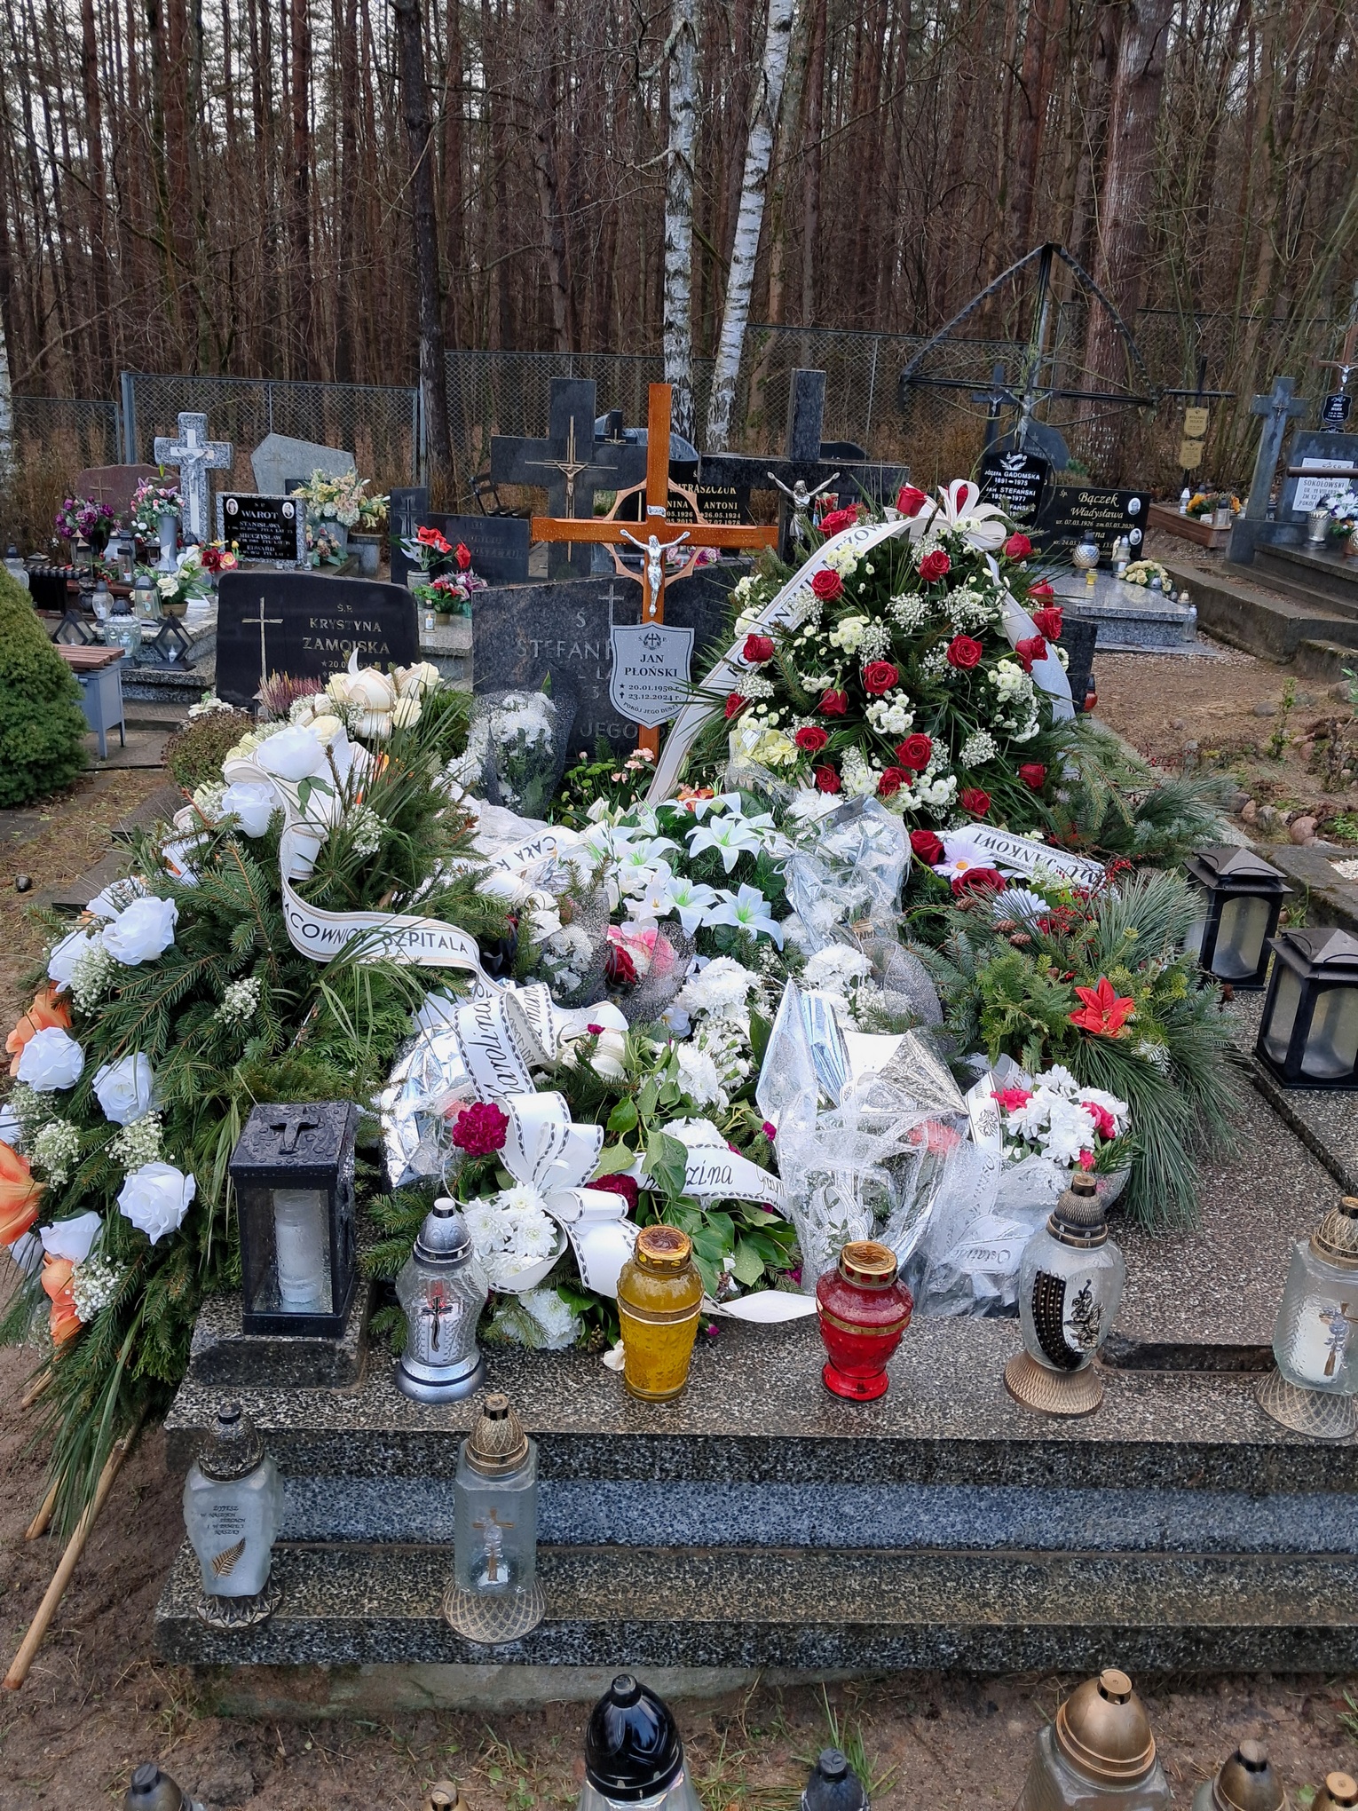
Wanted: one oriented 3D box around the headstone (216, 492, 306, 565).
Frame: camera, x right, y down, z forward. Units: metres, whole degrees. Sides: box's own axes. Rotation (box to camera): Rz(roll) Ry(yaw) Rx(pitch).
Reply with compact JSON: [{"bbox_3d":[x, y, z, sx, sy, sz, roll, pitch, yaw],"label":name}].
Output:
[{"bbox_3d":[-2.421,-2.188,8.180,0.530,0.430,0.090,3,12,3],"label":"headstone"}]

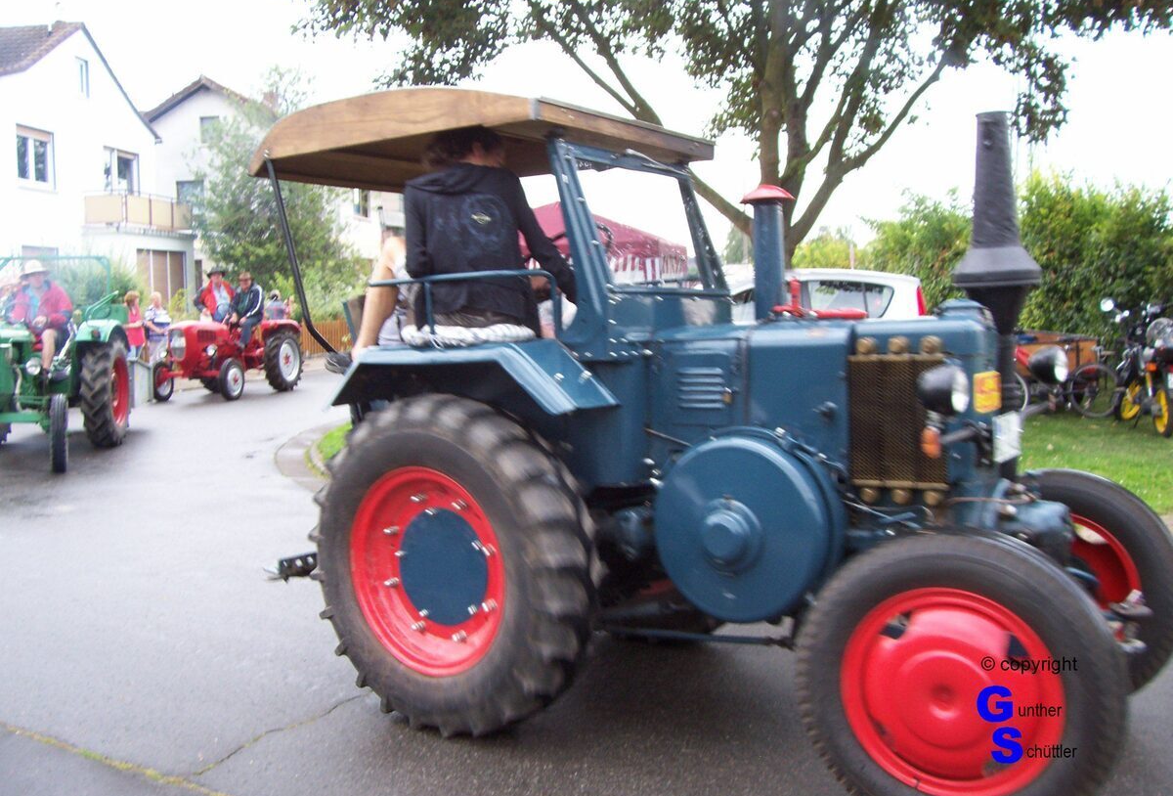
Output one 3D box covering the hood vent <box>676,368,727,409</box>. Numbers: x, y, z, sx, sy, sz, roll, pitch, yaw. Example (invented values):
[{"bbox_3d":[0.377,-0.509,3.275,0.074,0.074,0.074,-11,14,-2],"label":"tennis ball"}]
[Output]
[{"bbox_3d":[0.390,-0.033,3.878,0.194,0.148,0.025,0,4,34],"label":"hood vent"}]

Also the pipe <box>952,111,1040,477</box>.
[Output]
[{"bbox_3d":[1.274,-0.316,3.550,0.275,1.132,0.275,0,4,34],"label":"pipe"}]

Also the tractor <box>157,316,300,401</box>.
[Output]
[{"bbox_3d":[-6.132,-0.748,19.800,1.550,1.400,2.750,-1,4,13],"label":"tractor"}]

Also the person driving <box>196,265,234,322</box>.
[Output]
[{"bbox_3d":[-6.554,-1.679,20.300,0.580,1.300,0.720,-1,4,13],"label":"person driving"}]

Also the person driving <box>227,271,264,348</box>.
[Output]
[{"bbox_3d":[-5.884,-1.528,19.900,0.550,1.330,0.750,-1,4,13],"label":"person driving"}]

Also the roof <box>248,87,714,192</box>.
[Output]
[{"bbox_3d":[-0.390,-1.014,4.597,1.407,0.224,1.254,0,4,34],"label":"roof"}]

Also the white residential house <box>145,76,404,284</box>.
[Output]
[{"bbox_3d":[-13.283,-7.962,49.000,10.500,10.500,9.500,-2,3,-7],"label":"white residential house"}]

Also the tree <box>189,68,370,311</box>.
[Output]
[{"bbox_3d":[-8.806,-5.250,33.000,5.000,8.200,5.000,-3,4,-16],"label":"tree"}]

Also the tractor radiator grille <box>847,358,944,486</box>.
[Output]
[{"bbox_3d":[0.957,0.069,3.535,0.301,0.398,0.070,0,4,34],"label":"tractor radiator grille"}]

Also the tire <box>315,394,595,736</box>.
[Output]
[{"bbox_3d":[-0.500,0.590,4.061,1.193,1.193,0.285,0,4,34],"label":"tire"}]

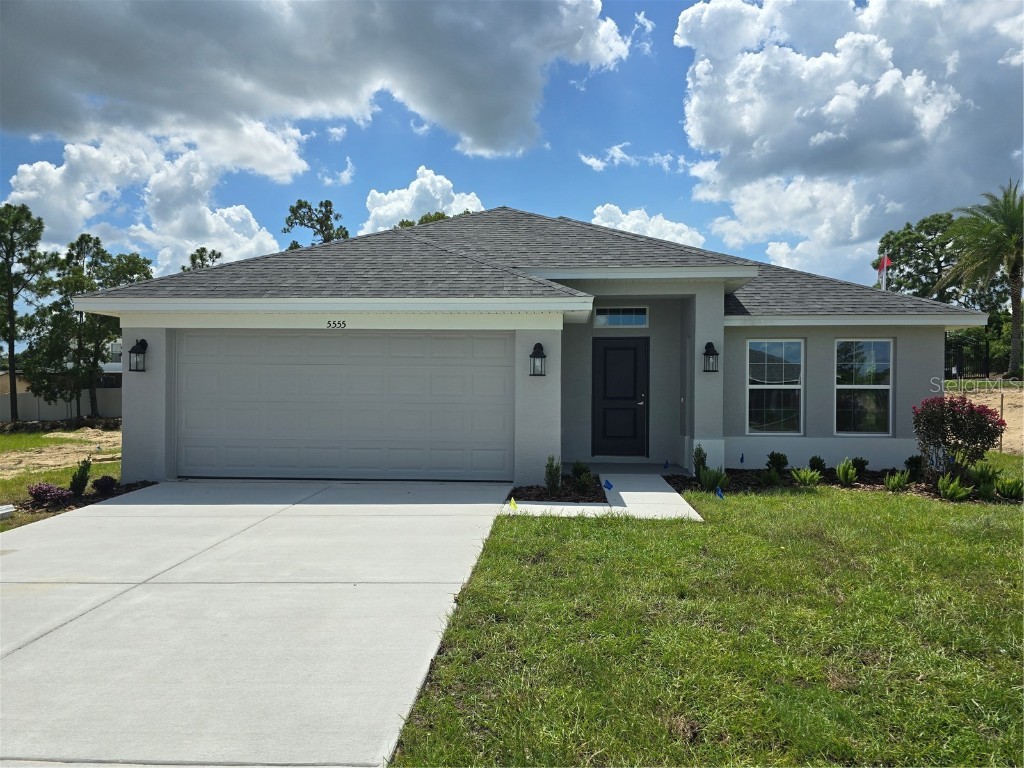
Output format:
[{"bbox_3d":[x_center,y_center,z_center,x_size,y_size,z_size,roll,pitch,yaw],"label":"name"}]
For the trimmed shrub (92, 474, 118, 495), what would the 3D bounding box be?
[{"bbox_3d":[-5.335,1.319,8.930,0.341,0.263,0.330,0,0,4],"label":"trimmed shrub"}]

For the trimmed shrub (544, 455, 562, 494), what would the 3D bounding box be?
[{"bbox_3d":[0.528,1.151,8.650,0.229,0.508,0.240,0,0,4],"label":"trimmed shrub"}]

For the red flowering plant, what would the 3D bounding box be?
[{"bbox_3d":[6.774,0.795,10.300,1.360,1.280,1.270,0,0,4],"label":"red flowering plant"}]

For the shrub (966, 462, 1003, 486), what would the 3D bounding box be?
[{"bbox_3d":[6.701,1.284,9.650,0.490,0.360,0.460,0,0,4],"label":"shrub"}]

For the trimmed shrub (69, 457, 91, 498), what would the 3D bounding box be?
[{"bbox_3d":[-5.530,1.196,8.700,0.281,0.537,0.290,0,0,4],"label":"trimmed shrub"}]

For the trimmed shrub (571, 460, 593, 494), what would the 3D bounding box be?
[{"bbox_3d":[0.891,1.198,8.720,0.282,0.436,0.280,0,0,4],"label":"trimmed shrub"}]

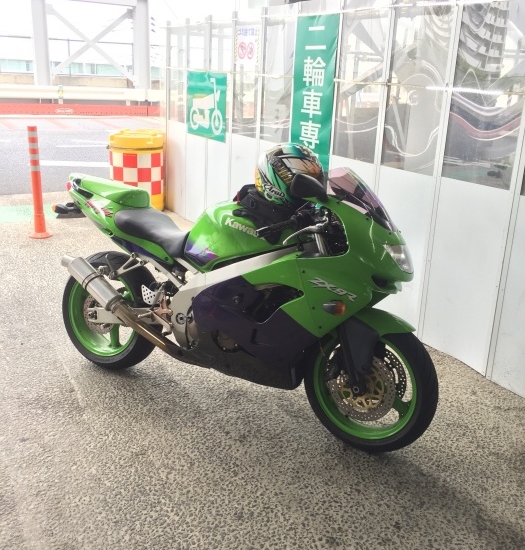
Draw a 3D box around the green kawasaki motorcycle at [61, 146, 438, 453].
[{"bbox_3d":[-0.156,0.022,2.701,2.030,1.190,0.730,11,20,26],"label":"green kawasaki motorcycle"}]

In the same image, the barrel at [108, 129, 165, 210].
[{"bbox_3d":[-1.462,-1.194,6.769,0.645,0.870,0.645,2,18,0],"label":"barrel"}]

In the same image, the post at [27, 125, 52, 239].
[{"bbox_3d":[-2.113,-0.870,5.498,0.228,1.000,0.228,2,18,0],"label":"post"}]

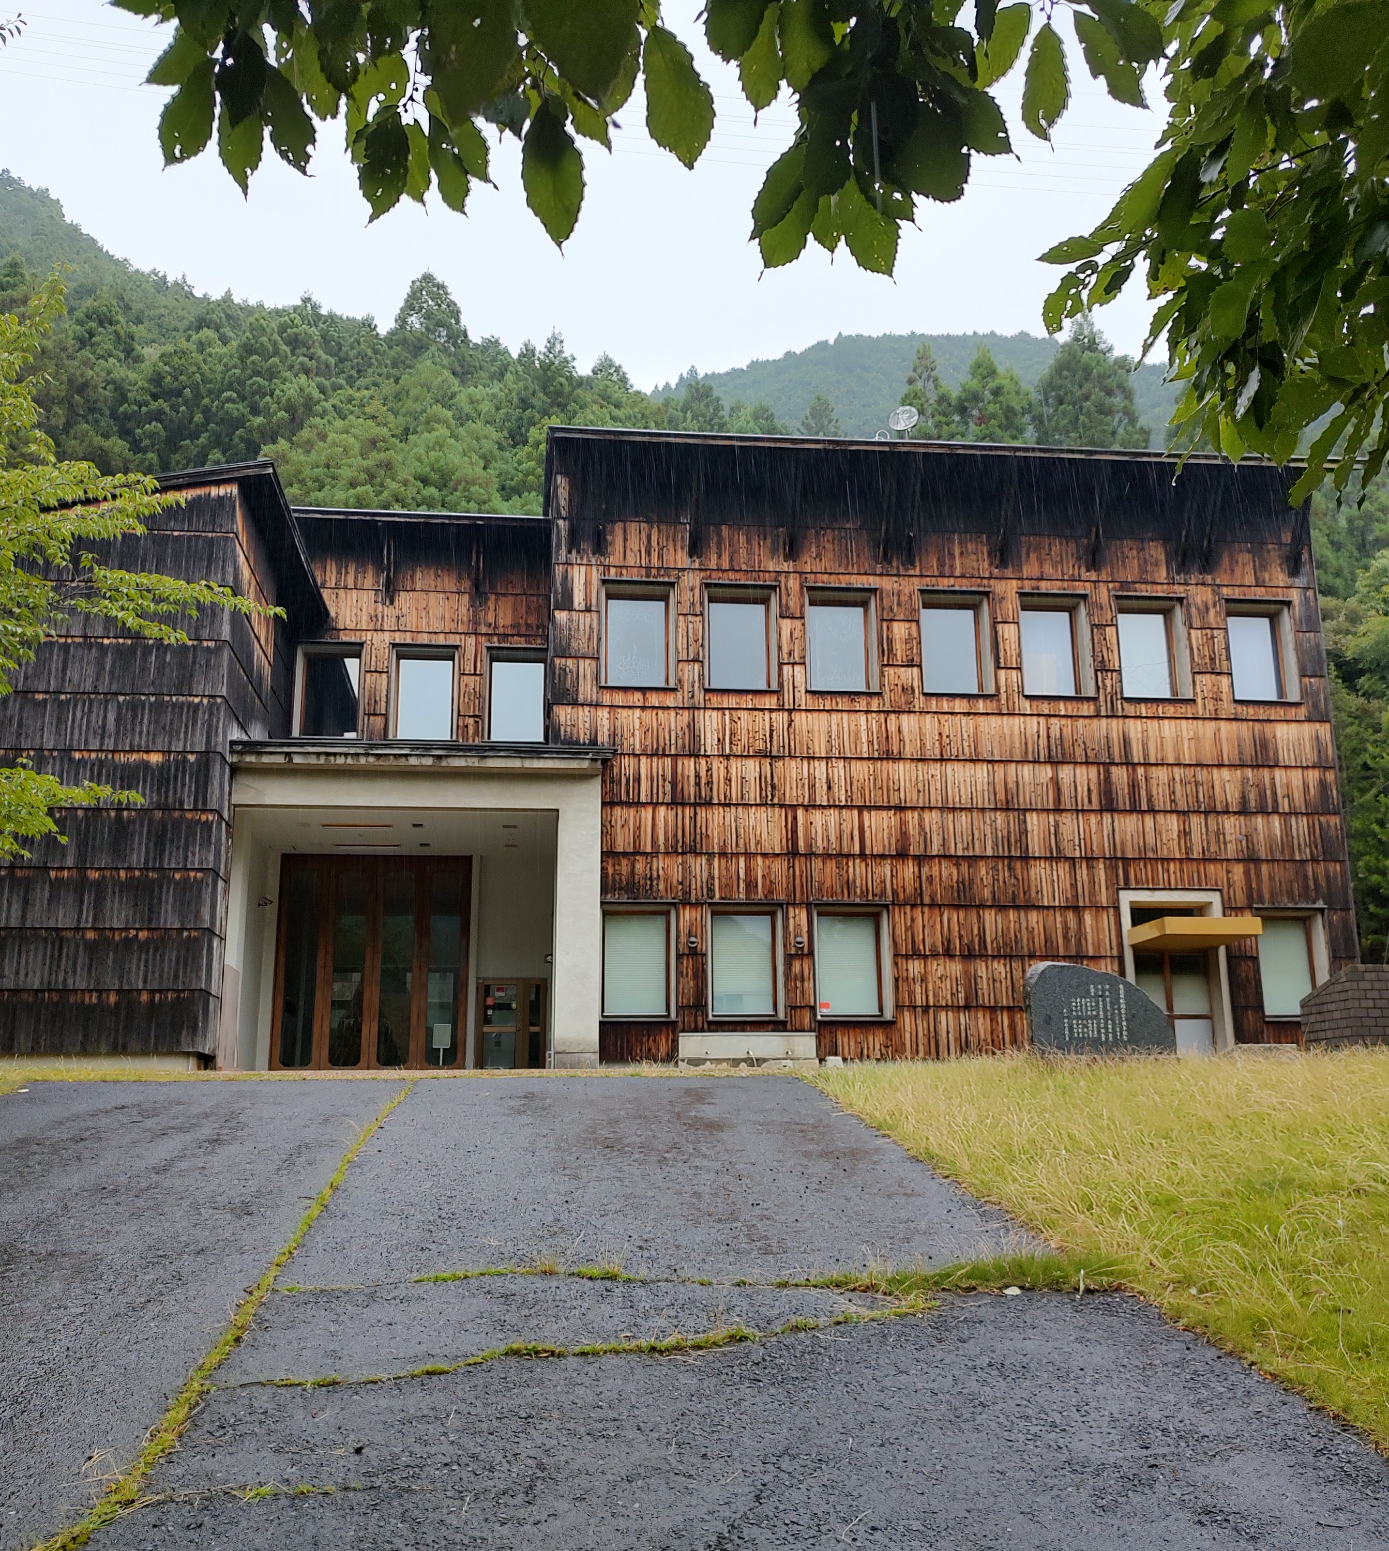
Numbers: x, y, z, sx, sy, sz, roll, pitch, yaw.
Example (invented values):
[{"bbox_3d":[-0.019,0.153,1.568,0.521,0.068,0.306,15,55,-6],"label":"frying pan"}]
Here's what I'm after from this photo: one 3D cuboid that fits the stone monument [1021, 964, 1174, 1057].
[{"bbox_3d":[4.248,2.515,15.184,1.565,1.031,0.350,1,-13,-6],"label":"stone monument"}]

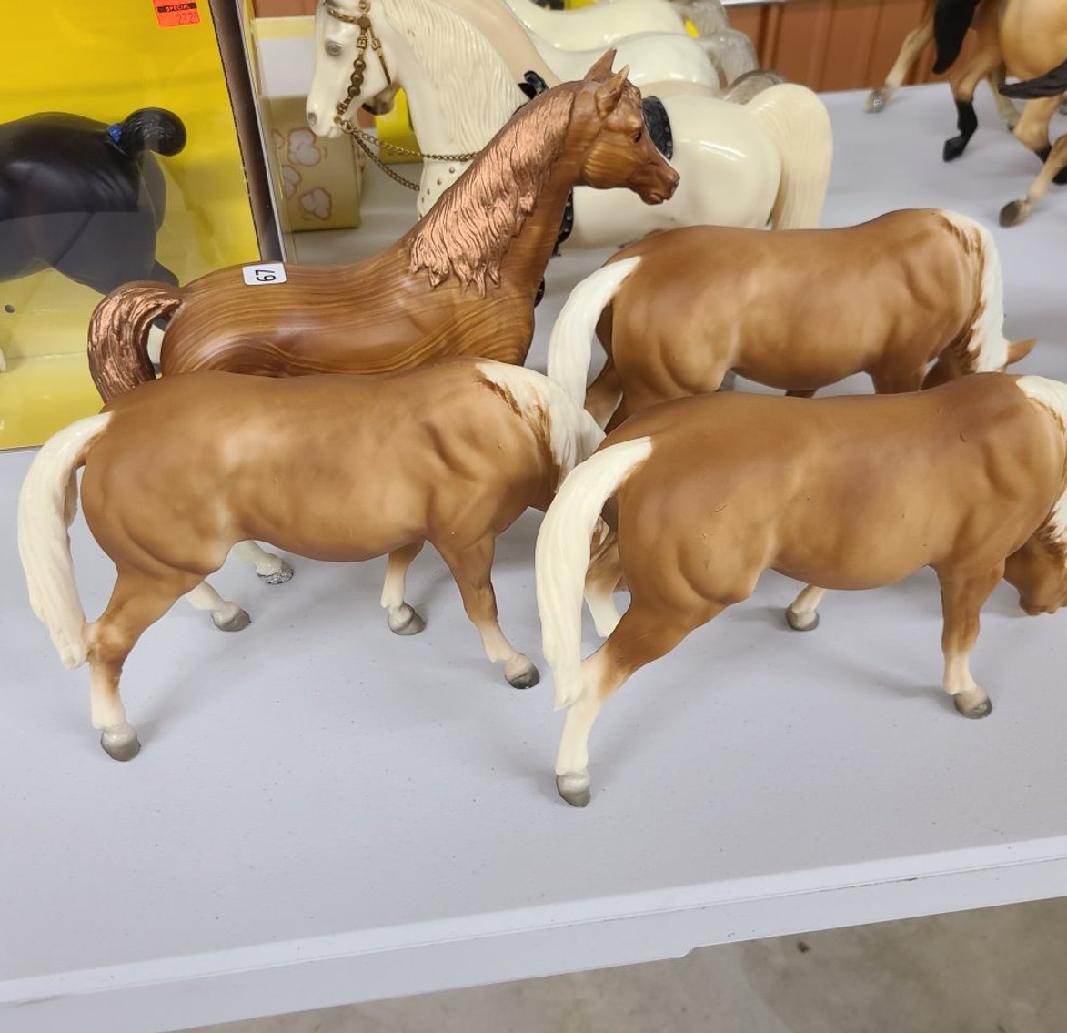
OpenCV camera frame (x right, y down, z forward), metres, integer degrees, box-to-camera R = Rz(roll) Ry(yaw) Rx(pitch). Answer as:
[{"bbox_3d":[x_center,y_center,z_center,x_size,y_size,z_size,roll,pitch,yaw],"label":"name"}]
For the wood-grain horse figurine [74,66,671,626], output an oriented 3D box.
[{"bbox_3d":[-0.063,-0.082,0.472,0.266,0.230,0.072,-10,43,-9],"label":"wood-grain horse figurine"}]

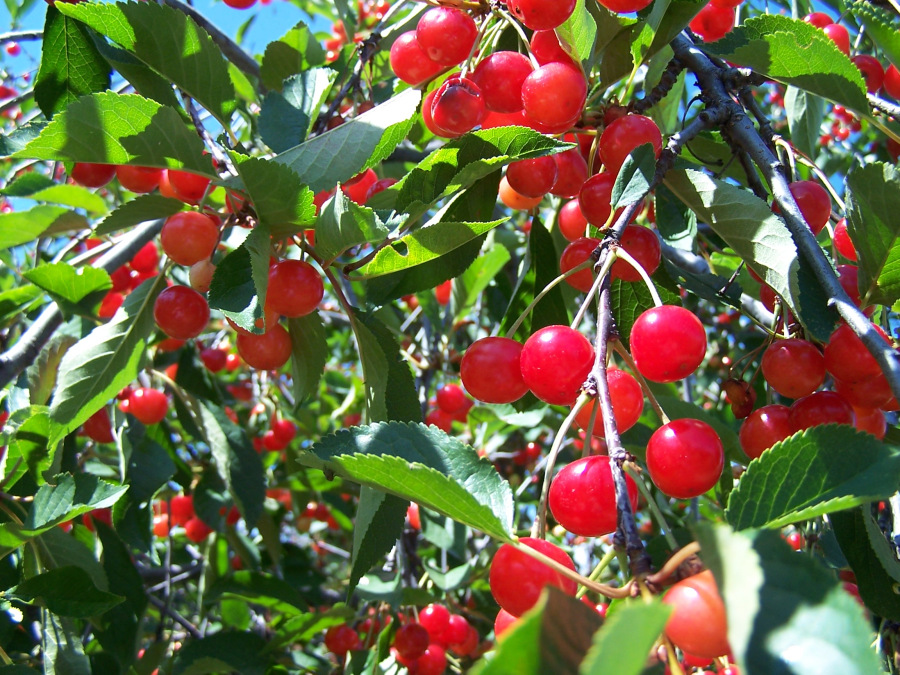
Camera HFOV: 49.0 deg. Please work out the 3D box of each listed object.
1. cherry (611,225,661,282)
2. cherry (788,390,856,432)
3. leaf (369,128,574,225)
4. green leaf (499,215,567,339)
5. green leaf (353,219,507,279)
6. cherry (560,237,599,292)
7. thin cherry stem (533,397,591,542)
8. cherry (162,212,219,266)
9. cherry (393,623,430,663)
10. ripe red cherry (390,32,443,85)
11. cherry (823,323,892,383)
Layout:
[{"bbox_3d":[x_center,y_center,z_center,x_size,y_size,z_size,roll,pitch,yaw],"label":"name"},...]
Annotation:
[{"bbox_3d":[0.067,-0.031,0.361,0.021,0.020,0.021,0,-18,0],"label":"cherry"},{"bbox_3d":[0.121,0.027,0.320,0.021,0.020,0.021,0,-25,0],"label":"cherry"},{"bbox_3d":[0.008,-0.056,0.341,0.069,0.027,0.012,-20,-47,12],"label":"leaf"},{"bbox_3d":[0.030,-0.009,0.375,0.033,0.077,0.012,3,-9,-11],"label":"green leaf"},{"bbox_3d":[-0.007,-0.030,0.345,0.060,0.010,0.027,-22,-47,5],"label":"green leaf"},{"bbox_3d":[0.053,-0.027,0.374,0.021,0.020,0.021,0,-33,0],"label":"cherry"},{"bbox_3d":[0.027,0.032,0.256,0.006,0.041,0.004,19,-20,8],"label":"thin cherry stem"},{"bbox_3d":[-0.095,-0.036,0.360,0.021,0.020,0.021,0,-25,0],"label":"cherry"},{"bbox_3d":[-0.023,0.184,0.595,0.021,0.020,0.021,0,-17,0],"label":"cherry"},{"bbox_3d":[-0.013,-0.106,0.376,0.020,0.020,0.020,13,-22,0],"label":"ripe red cherry"},{"bbox_3d":[0.132,0.005,0.319,0.022,0.020,0.022,0,-15,0],"label":"cherry"}]

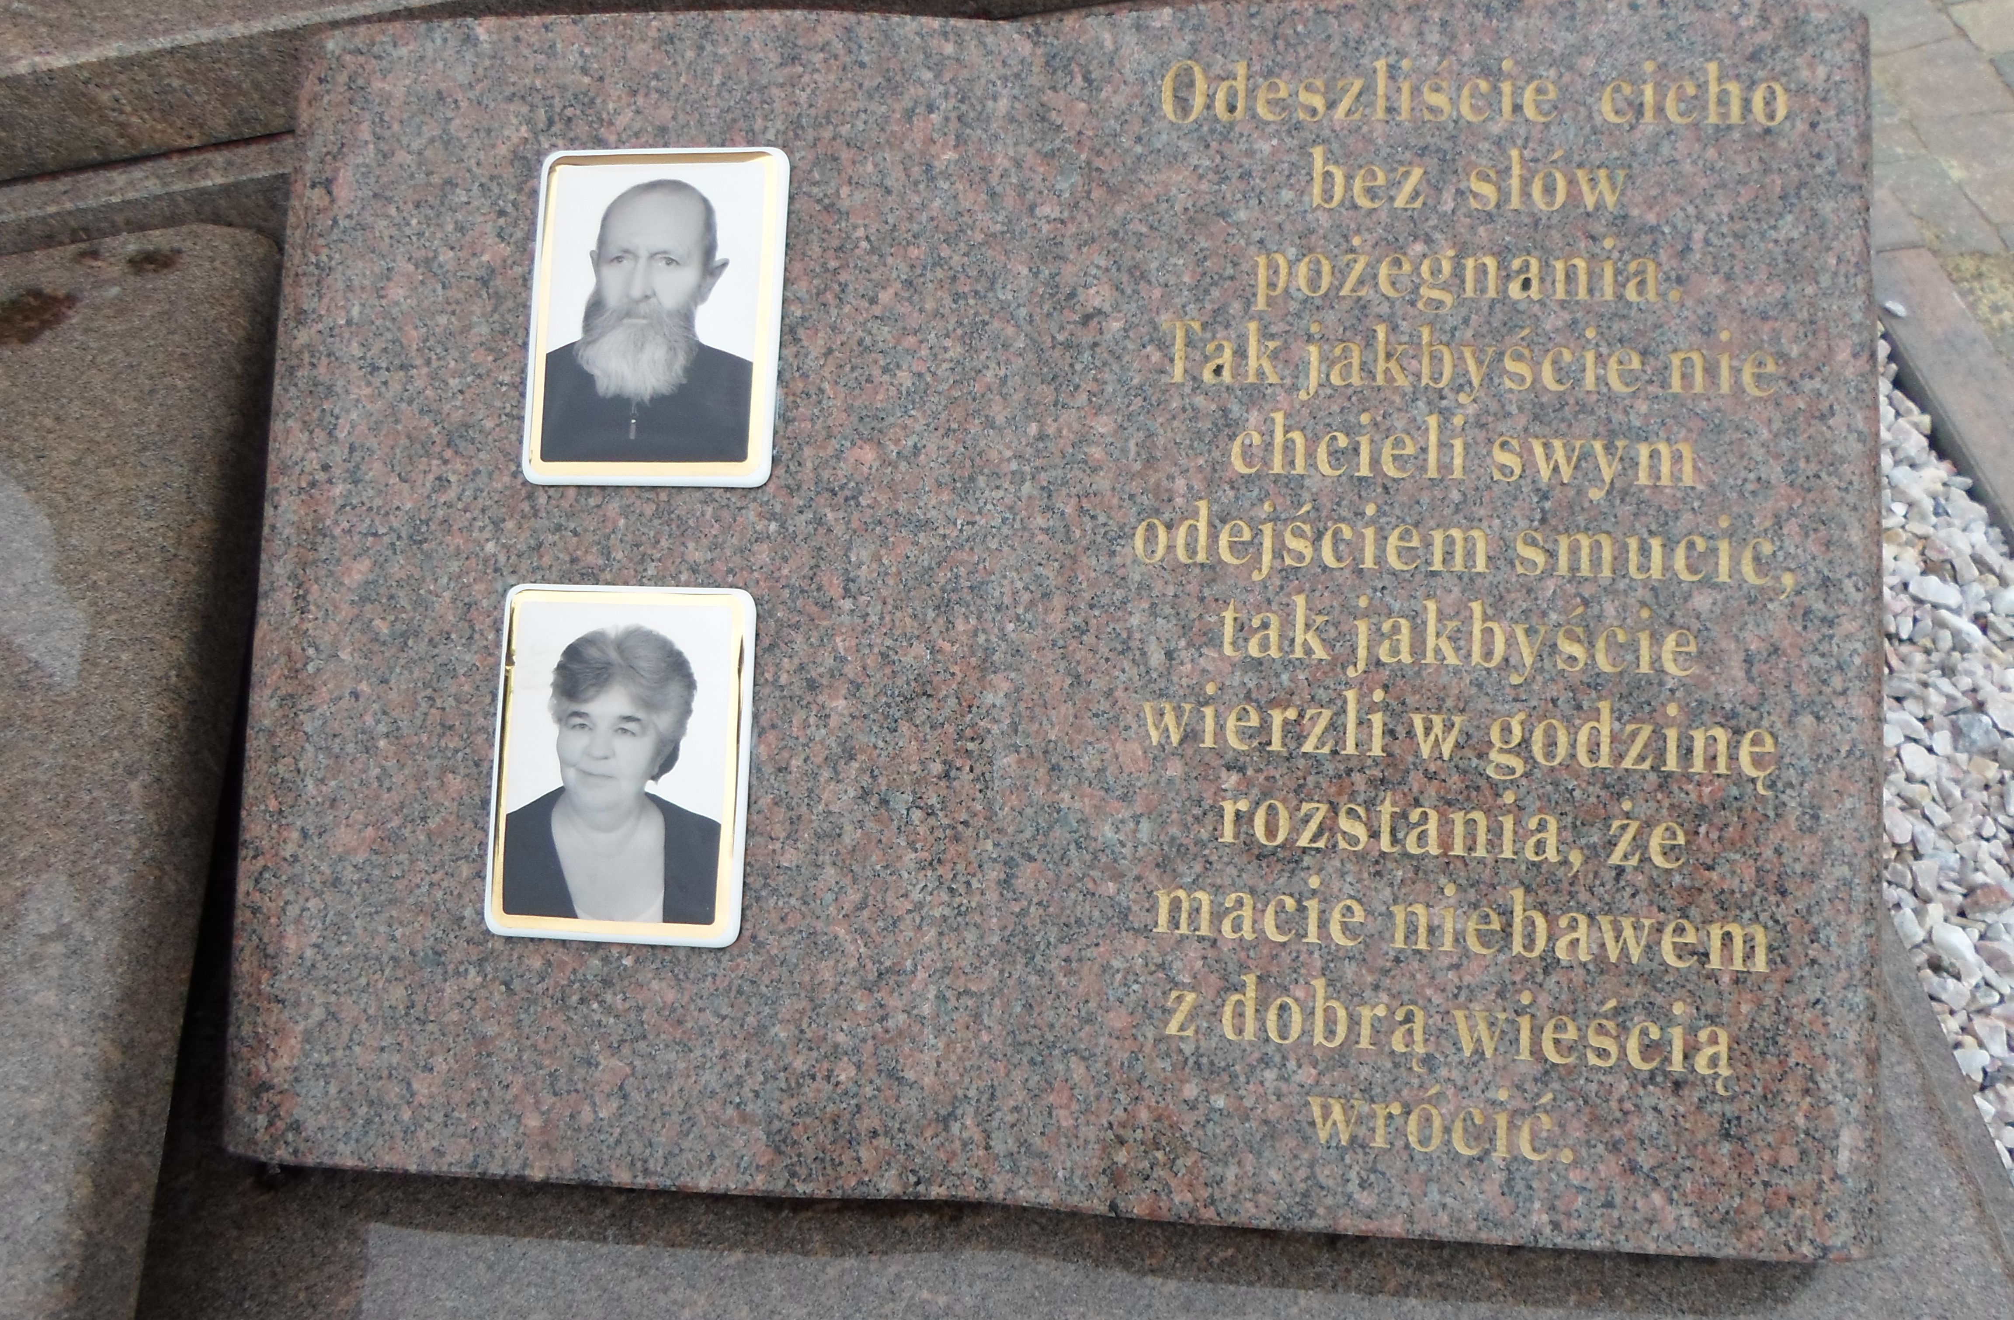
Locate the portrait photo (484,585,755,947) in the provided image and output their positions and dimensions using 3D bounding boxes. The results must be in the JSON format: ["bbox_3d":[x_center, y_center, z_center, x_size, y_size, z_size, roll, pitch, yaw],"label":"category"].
[{"bbox_3d":[-0.131,0.035,0.492,0.090,0.008,0.120,2,85,8],"label":"portrait photo"}]

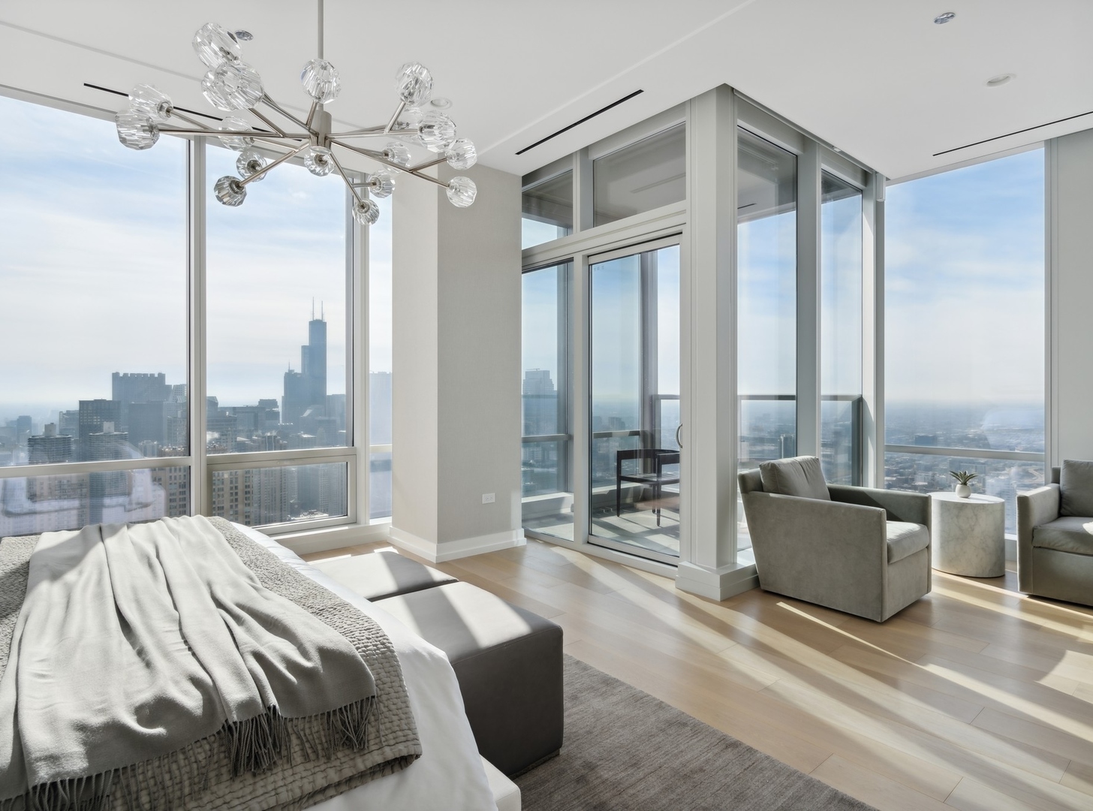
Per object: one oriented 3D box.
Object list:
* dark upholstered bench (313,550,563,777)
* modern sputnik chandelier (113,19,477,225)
[{"bbox_3d":[-0.602,0.988,2.306,0.610,0.440,1.330,-1,1,-40],"label":"dark upholstered bench"},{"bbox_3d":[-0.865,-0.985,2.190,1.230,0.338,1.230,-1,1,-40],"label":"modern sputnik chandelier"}]

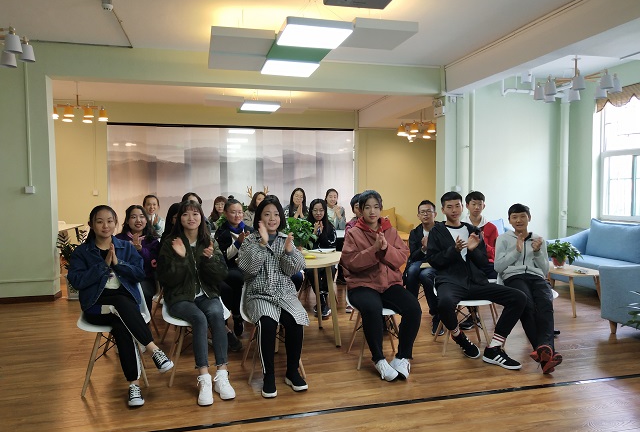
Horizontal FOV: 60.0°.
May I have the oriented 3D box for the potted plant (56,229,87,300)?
[{"bbox_3d":[-2.965,0.567,6.865,0.500,0.880,0.480,-1,4,-12],"label":"potted plant"}]

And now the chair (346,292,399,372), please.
[{"bbox_3d":[0.430,0.722,4.360,0.460,0.810,0.520,-1,3,-7],"label":"chair"}]

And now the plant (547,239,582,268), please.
[{"bbox_3d":[2.684,0.406,6.147,0.380,0.340,0.370,-1,3,0],"label":"plant"}]

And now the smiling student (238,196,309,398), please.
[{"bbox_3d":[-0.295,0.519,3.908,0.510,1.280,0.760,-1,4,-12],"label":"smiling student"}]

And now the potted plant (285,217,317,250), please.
[{"bbox_3d":[-0.183,0.204,5.200,0.310,0.350,0.310,0,3,6],"label":"potted plant"}]

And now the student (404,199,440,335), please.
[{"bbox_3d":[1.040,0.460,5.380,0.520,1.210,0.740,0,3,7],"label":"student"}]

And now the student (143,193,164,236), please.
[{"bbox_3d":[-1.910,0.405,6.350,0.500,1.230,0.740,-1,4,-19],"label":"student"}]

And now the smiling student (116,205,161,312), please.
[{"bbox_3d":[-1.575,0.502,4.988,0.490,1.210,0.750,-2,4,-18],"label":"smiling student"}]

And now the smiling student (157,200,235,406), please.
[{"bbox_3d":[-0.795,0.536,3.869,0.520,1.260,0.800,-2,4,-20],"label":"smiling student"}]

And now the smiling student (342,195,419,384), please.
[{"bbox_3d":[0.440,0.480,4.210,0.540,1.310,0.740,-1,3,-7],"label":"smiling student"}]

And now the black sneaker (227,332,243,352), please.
[{"bbox_3d":[-0.735,1.063,4.682,0.095,0.110,0.250,-2,4,-25],"label":"black sneaker"}]

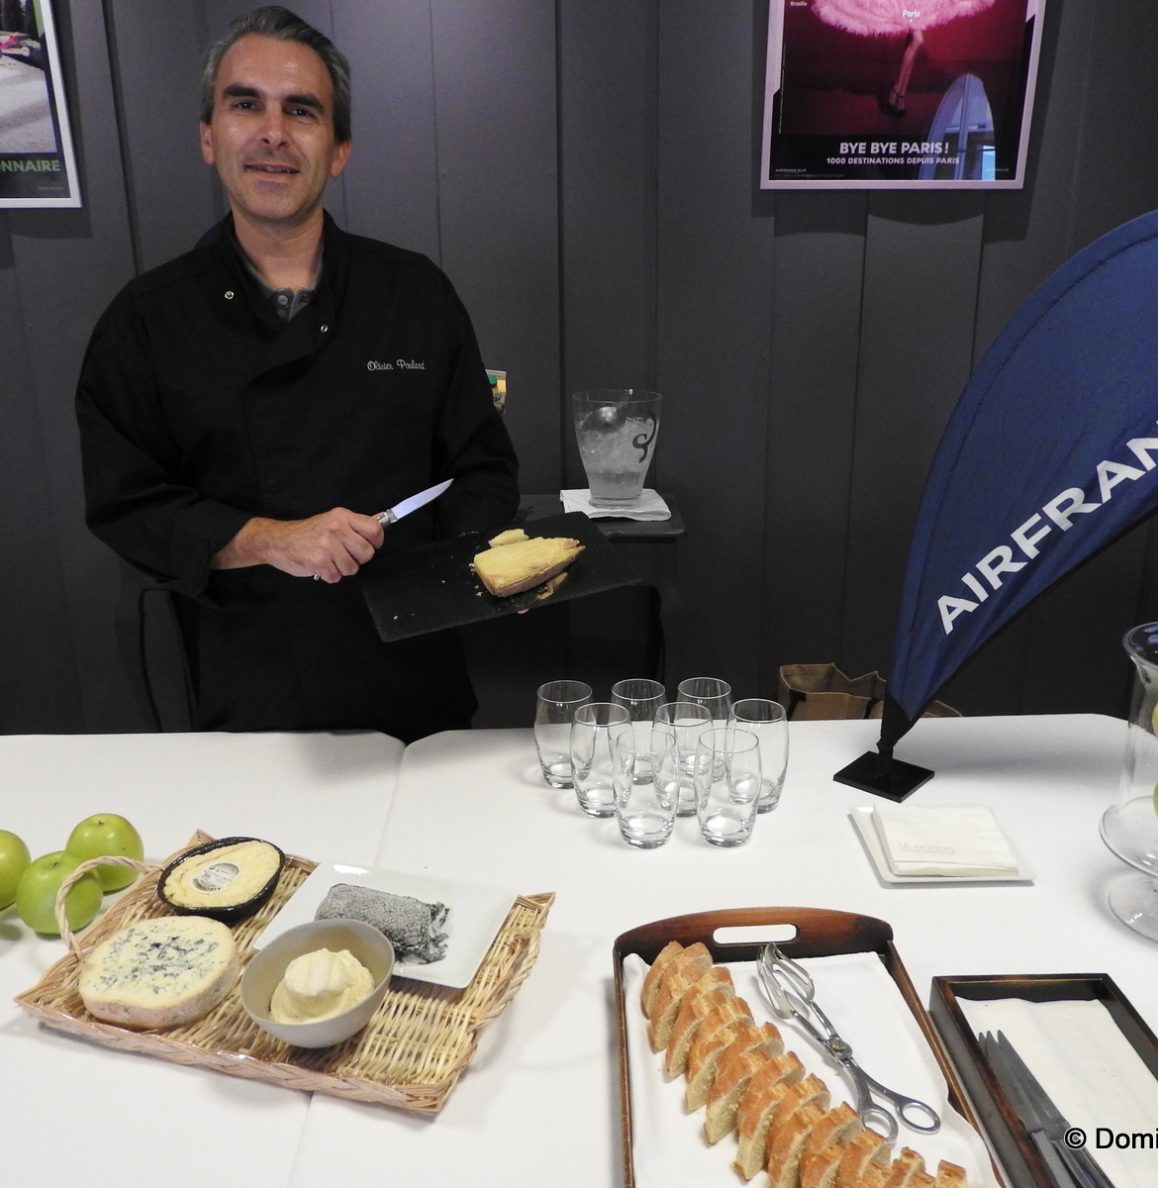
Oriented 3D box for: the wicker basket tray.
[{"bbox_3d":[-0.249,0.305,0.956,0.415,0.062,0.288,4,17,17],"label":"wicker basket tray"}]

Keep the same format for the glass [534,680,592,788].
[{"bbox_3d":[-0.016,0.174,1.341,0.074,0.117,0.074,-1,17,0],"label":"glass"}]

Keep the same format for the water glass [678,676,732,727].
[{"bbox_3d":[0.151,0.165,1.320,0.071,0.112,0.071,-1,17,0],"label":"water glass"}]

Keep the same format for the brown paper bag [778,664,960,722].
[{"bbox_3d":[0.590,0.444,2.328,0.370,0.510,0.180,7,18,24],"label":"brown paper bag"}]

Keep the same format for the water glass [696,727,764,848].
[{"bbox_3d":[0.164,0.214,1.204,0.074,0.117,0.074,-1,17,0],"label":"water glass"}]

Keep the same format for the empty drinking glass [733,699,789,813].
[{"bbox_3d":[0.207,0.191,1.277,0.074,0.117,0.074,-1,17,0],"label":"empty drinking glass"}]

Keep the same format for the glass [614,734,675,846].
[{"bbox_3d":[0.072,0.209,1.175,0.071,0.112,0.071,-1,17,0],"label":"glass"}]

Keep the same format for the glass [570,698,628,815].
[{"bbox_3d":[0.028,0.195,1.273,0.074,0.117,0.074,-1,17,0],"label":"glass"}]

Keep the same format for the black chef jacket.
[{"bbox_3d":[-0.394,-0.129,1.539,0.590,0.750,0.380,-4,17,-10],"label":"black chef jacket"}]

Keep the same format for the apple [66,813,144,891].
[{"bbox_3d":[-0.488,0.266,1.132,0.077,0.074,0.077,-1,17,0],"label":"apple"}]

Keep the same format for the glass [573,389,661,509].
[{"bbox_3d":[0.075,-0.289,2.212,0.176,0.220,0.176,-1,17,0],"label":"glass"}]

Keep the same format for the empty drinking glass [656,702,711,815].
[{"bbox_3d":[0.118,0.189,1.243,0.071,0.112,0.071,-1,17,0],"label":"empty drinking glass"}]

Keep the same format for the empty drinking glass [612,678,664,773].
[{"bbox_3d":[0.072,0.167,1.317,0.071,0.112,0.071,-1,17,0],"label":"empty drinking glass"}]

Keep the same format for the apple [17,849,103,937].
[{"bbox_3d":[-0.486,0.279,1.026,0.081,0.076,0.081,-1,17,0],"label":"apple"}]

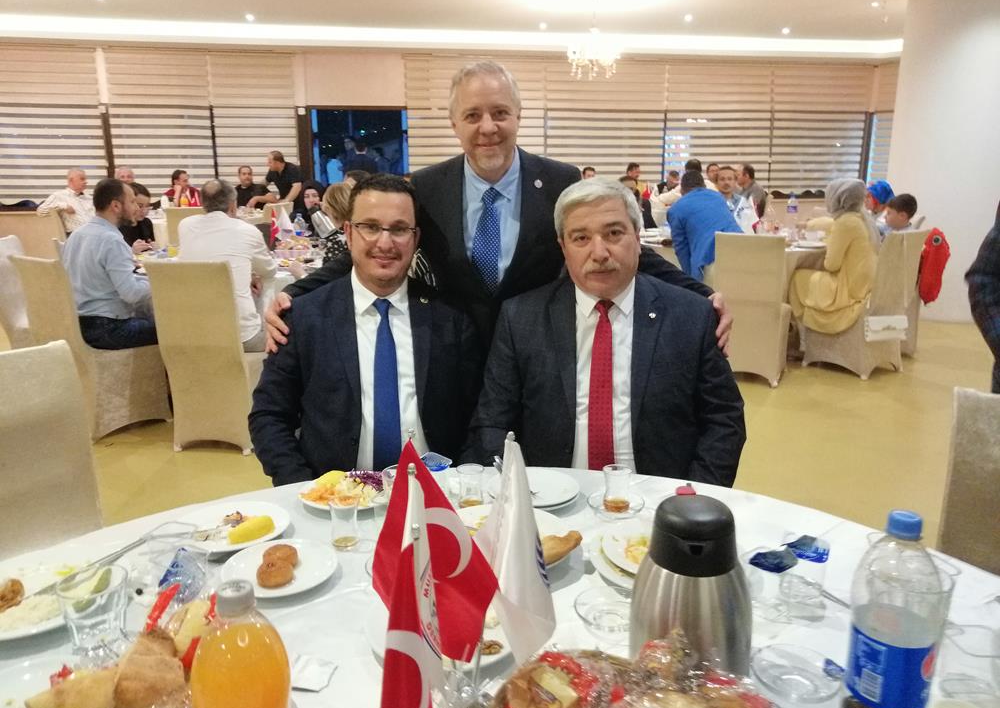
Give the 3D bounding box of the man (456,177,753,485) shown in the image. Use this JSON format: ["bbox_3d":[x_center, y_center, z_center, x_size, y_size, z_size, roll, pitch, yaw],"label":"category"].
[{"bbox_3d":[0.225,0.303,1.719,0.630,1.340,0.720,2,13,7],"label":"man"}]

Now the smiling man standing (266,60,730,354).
[{"bbox_3d":[0.000,0.089,2.030,1.040,1.630,0.580,0,13,0],"label":"smiling man standing"}]

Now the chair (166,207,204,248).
[{"bbox_3d":[-3.202,-1.040,8.132,0.440,0.940,0.550,-2,14,-6],"label":"chair"}]

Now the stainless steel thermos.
[{"bbox_3d":[0.223,0.278,0.932,0.142,0.240,0.175,2,14,8],"label":"stainless steel thermos"}]

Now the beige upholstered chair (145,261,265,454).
[{"bbox_3d":[-1.386,-0.025,3.921,0.440,0.940,0.550,2,14,9],"label":"beige upholstered chair"}]

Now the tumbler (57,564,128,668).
[{"bbox_3d":[-0.504,0.336,1.000,0.082,0.098,0.082,0,14,0],"label":"tumbler"}]

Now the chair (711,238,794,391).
[{"bbox_3d":[1.669,-0.317,5.102,0.440,0.940,0.550,8,16,30],"label":"chair"}]

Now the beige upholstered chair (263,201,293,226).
[{"bbox_3d":[-2.533,-1.171,8.666,0.440,0.940,0.550,-12,18,-41],"label":"beige upholstered chair"}]

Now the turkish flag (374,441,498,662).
[{"bbox_3d":[-0.066,0.201,0.835,0.132,0.225,0.090,-1,13,-6],"label":"turkish flag"}]

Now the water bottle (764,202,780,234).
[{"bbox_3d":[2.308,-1.143,6.639,0.088,0.310,0.088,0,14,0],"label":"water bottle"}]

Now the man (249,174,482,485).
[{"bbox_3d":[-0.249,0.314,1.660,0.560,1.340,0.760,-4,14,-15],"label":"man"}]

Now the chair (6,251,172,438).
[{"bbox_3d":[-2.230,-0.086,4.277,0.450,0.970,0.570,10,16,37],"label":"chair"}]

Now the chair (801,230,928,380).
[{"bbox_3d":[2.600,-0.368,5.525,0.450,0.980,0.580,-9,15,-34],"label":"chair"}]

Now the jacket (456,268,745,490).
[{"bbox_3d":[0.235,0.130,1.783,0.620,0.630,0.420,2,13,7],"label":"jacket"}]

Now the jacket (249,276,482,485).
[{"bbox_3d":[-0.300,0.128,1.792,0.540,0.620,0.400,-2,13,-9],"label":"jacket"}]

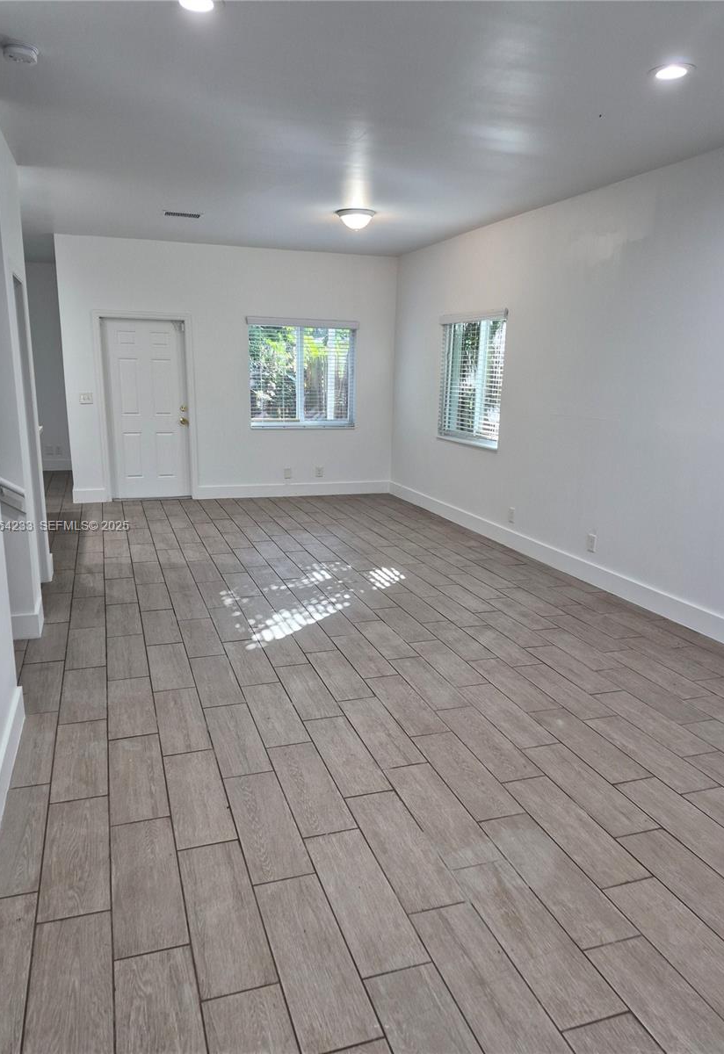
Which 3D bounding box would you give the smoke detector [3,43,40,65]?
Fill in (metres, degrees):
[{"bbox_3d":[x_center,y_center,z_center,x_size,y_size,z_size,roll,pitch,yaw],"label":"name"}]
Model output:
[{"bbox_3d":[-1.448,-2.000,2.972,0.140,0.041,0.140,-3,14,-17],"label":"smoke detector"}]

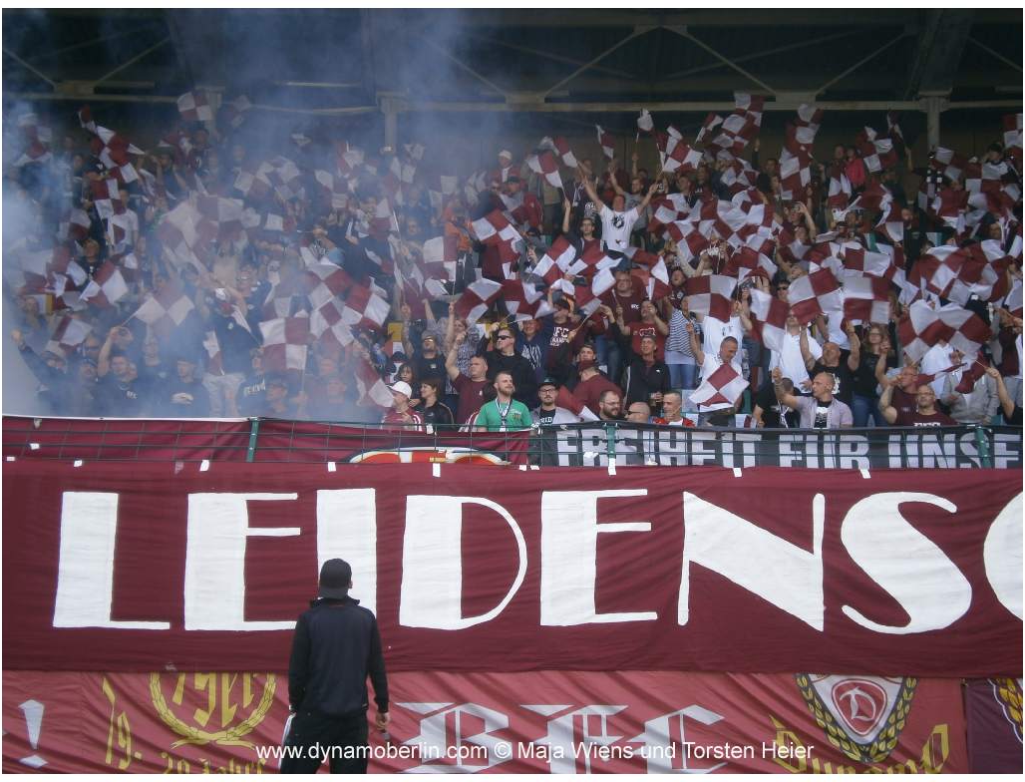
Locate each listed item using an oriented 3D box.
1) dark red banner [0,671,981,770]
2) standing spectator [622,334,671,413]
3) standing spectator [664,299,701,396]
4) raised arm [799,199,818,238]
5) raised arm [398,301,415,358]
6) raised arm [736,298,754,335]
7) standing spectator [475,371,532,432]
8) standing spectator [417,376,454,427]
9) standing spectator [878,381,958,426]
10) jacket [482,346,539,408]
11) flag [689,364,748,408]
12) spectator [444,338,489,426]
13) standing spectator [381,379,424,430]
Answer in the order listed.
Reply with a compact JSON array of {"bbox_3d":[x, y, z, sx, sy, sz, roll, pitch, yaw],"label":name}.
[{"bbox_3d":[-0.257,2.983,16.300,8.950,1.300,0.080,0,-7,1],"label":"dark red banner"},{"bbox_3d":[1.368,0.315,18.104,0.520,1.780,0.380,-1,-6,10],"label":"standing spectator"},{"bbox_3d":[1.863,-0.211,19.716,0.460,1.680,0.360,2,-6,-12],"label":"standing spectator"},{"bbox_3d":[3.645,-2.108,22.200,0.250,0.470,0.220,0,-6,0],"label":"raised arm"},{"bbox_3d":[-1.057,-0.616,18.100,0.160,0.560,0.170,0,-6,0],"label":"raised arm"},{"bbox_3d":[2.327,-0.743,18.000,0.190,0.410,0.190,0,-5,0],"label":"raised arm"},{"bbox_3d":[-0.078,0.713,16.422,0.550,1.790,0.340,1,-5,-6],"label":"standing spectator"},{"bbox_3d":[-0.746,0.707,16.898,0.480,1.700,0.380,-4,-8,30],"label":"standing spectator"},{"bbox_3d":[3.806,0.790,16.794,0.680,1.770,0.450,-2,-7,16],"label":"standing spectator"},{"bbox_3d":[-0.035,-0.126,18.250,0.580,0.720,0.330,-1,-6,12],"label":"jacket"},{"bbox_3d":[2.011,-0.053,17.500,0.560,0.430,0.200,0,-6,0],"label":"flag"},{"bbox_3d":[-0.393,0.469,17.016,0.580,1.920,0.360,-1,-5,15],"label":"spectator"},{"bbox_3d":[-1.010,0.761,16.425,0.500,1.720,0.360,-3,-6,30],"label":"standing spectator"}]

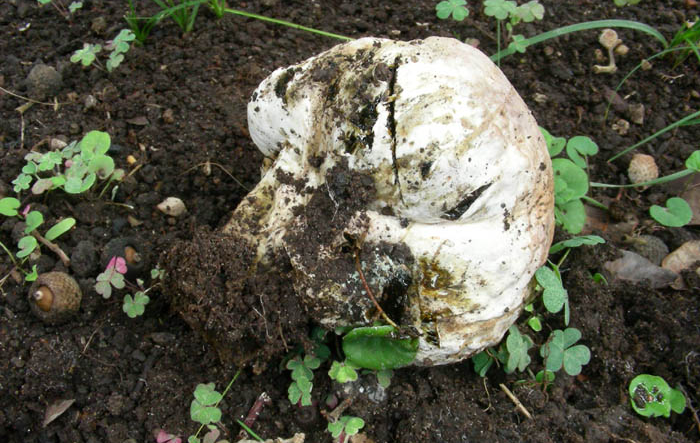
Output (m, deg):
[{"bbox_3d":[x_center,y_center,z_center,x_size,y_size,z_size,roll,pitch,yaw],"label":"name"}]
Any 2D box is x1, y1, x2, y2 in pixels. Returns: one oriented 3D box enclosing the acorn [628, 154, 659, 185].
[{"bbox_3d":[0.158,-0.028,0.414,0.017,0.016,0.017,0,48,0],"label":"acorn"}]

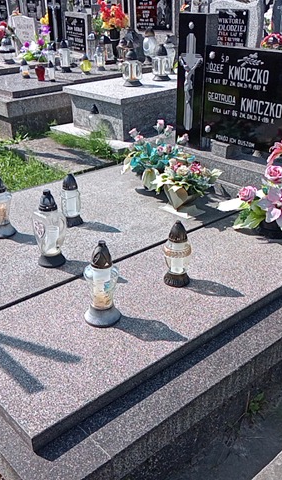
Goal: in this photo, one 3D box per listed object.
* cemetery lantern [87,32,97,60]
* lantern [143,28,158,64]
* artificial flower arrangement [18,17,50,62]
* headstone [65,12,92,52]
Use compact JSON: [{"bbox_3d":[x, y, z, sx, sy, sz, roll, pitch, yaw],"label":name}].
[{"bbox_3d":[-0.559,-2.219,5.958,0.108,0.304,0.108,0,27,0],"label":"cemetery lantern"},{"bbox_3d":[0.091,-2.245,5.975,0.155,0.353,0.155,-22,33,-36],"label":"lantern"},{"bbox_3d":[-1.365,-2.530,6.513,0.300,0.494,0.400,-22,33,-36],"label":"artificial flower arrangement"},{"bbox_3d":[-0.755,-2.560,6.413,0.100,0.466,0.580,-17,31,-30],"label":"headstone"}]

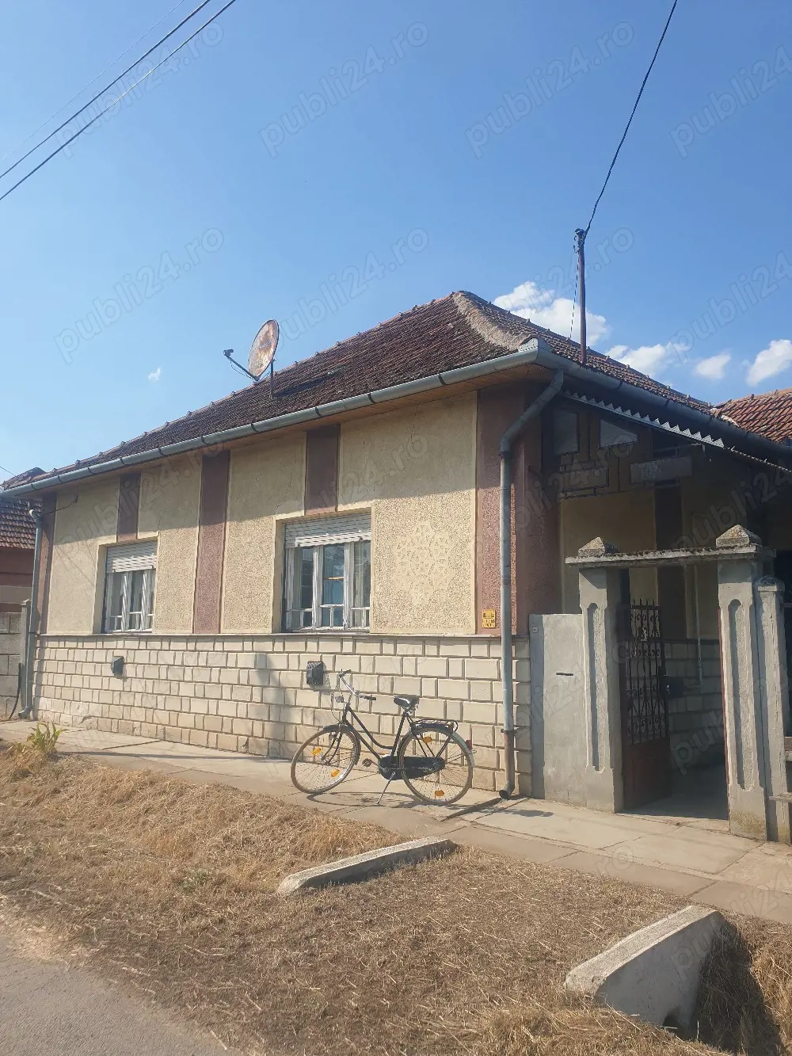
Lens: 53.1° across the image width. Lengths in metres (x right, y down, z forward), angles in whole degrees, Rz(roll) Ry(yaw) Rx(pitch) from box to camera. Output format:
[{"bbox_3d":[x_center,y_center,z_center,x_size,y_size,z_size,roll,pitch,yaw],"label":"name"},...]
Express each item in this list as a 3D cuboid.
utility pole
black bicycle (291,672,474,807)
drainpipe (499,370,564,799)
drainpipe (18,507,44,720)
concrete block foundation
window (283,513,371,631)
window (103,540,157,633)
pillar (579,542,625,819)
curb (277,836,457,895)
[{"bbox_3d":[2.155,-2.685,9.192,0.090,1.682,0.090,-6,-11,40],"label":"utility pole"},{"bbox_3d":[-0.142,2.014,7.611,1.830,1.150,0.580,-3,-9,21],"label":"black bicycle"},{"bbox_3d":[1.385,0.537,8.175,0.820,4.330,0.300,-6,-11,40],"label":"drainpipe"},{"bbox_3d":[-7.053,1.635,15.203,0.150,4.020,0.310,-6,-11,40],"label":"drainpipe"},{"bbox_3d":[-2.695,2.404,11.822,10.900,1.600,0.380,-6,-11,40],"label":"concrete block foundation"},{"bbox_3d":[-0.905,0.625,10.604,1.760,1.560,0.140,-6,-11,40],"label":"window"},{"bbox_3d":[-4.519,1.024,13.622,1.810,1.580,0.140,-6,-11,40],"label":"window"},{"bbox_3d":[2.055,1.443,7.891,0.310,2.590,0.270,-6,-11,40],"label":"pillar"},{"bbox_3d":[-0.182,2.307,5.337,0.170,0.170,1.540,-7,-11,41],"label":"curb"}]

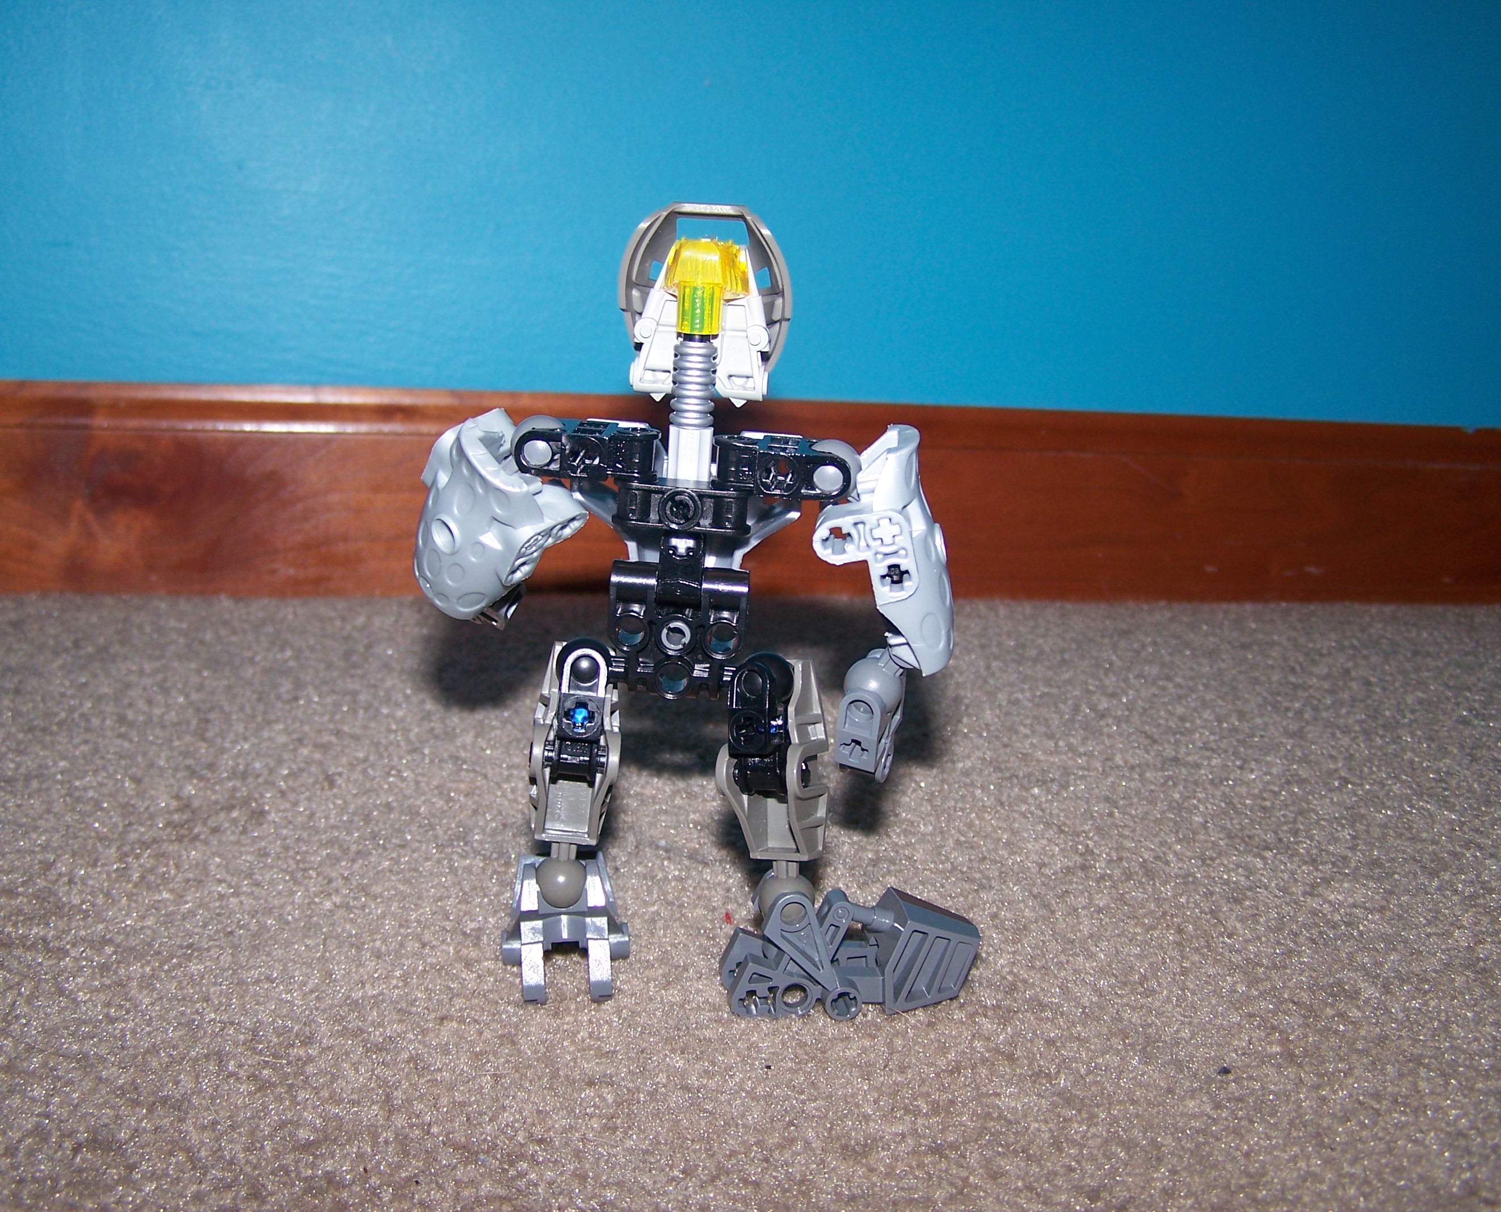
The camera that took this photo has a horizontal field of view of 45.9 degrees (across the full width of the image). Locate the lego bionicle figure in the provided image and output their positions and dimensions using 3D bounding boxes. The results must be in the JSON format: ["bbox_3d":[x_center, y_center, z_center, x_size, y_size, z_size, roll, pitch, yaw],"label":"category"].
[{"bbox_3d":[-0.007,-0.001,0.319,0.101,0.143,0.063,3,11,2],"label":"lego bionicle figure"}]

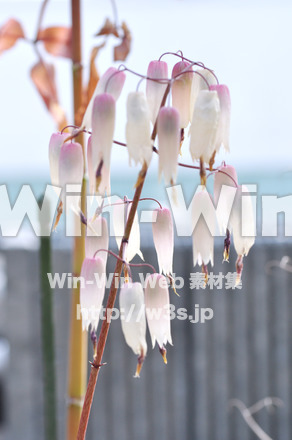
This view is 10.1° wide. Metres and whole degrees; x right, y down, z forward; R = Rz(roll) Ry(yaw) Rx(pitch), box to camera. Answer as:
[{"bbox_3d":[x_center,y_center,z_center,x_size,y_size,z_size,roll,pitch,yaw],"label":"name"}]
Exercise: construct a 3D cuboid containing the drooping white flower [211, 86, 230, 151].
[{"bbox_3d":[0.036,-0.049,0.800,0.010,0.033,0.010,-2,2,0],"label":"drooping white flower"}]

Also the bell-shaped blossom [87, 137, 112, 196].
[{"bbox_3d":[-0.028,-0.030,0.975,0.014,0.039,0.013,-2,2,0],"label":"bell-shaped blossom"}]

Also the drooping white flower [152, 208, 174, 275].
[{"bbox_3d":[0.010,0.012,0.950,0.012,0.038,0.012,-5,2,0],"label":"drooping white flower"}]

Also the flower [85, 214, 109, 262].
[{"bbox_3d":[-0.029,0.017,0.970,0.013,0.039,0.013,0,2,0],"label":"flower"}]

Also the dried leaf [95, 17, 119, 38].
[{"bbox_3d":[-0.021,-0.103,0.890,0.013,0.011,0.009,0,2,0],"label":"dried leaf"}]

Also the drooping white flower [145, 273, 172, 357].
[{"bbox_3d":[0.006,0.045,0.790,0.012,0.039,0.012,-4,2,0],"label":"drooping white flower"}]

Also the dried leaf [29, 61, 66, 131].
[{"bbox_3d":[-0.055,-0.070,0.930,0.013,0.040,0.010,-14,2,0],"label":"dried leaf"}]

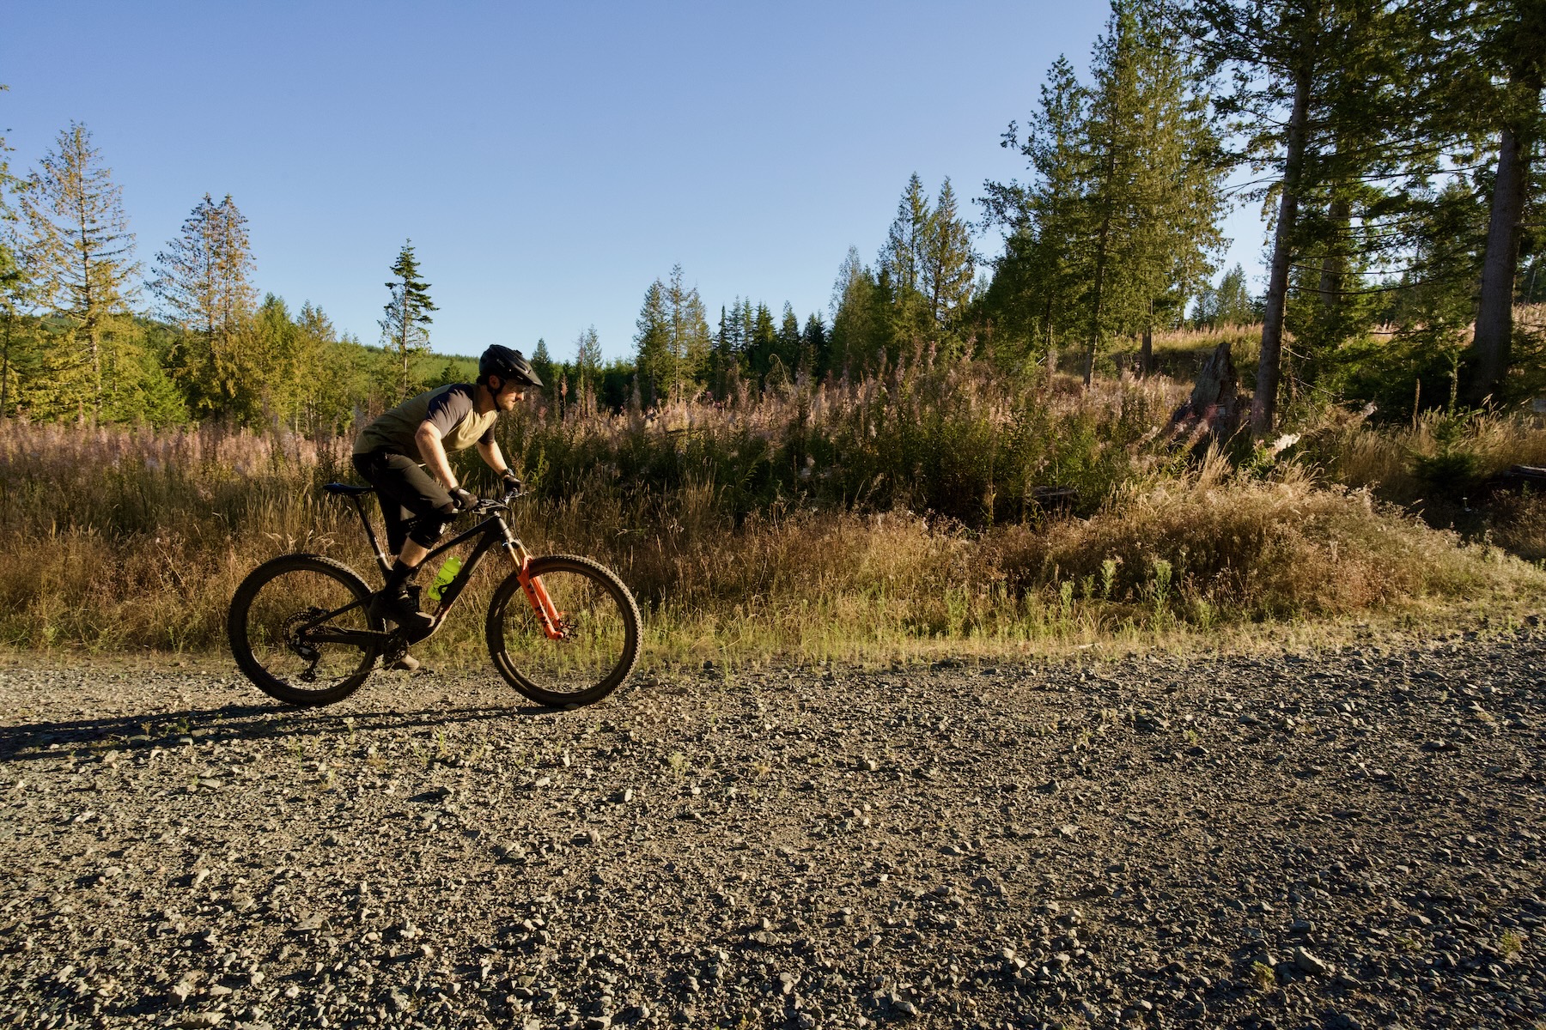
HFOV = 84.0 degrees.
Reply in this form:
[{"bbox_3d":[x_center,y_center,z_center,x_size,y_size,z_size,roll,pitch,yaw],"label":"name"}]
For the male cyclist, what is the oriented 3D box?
[{"bbox_3d":[-1.585,-0.045,4.180,0.920,1.550,0.760,1,6,2],"label":"male cyclist"}]

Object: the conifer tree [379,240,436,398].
[{"bbox_3d":[-20.419,-10.501,48.000,3.143,9.657,3.143,1,6,0],"label":"conifer tree"}]

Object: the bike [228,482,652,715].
[{"bbox_3d":[-1.660,0.395,4.200,2.020,1.090,0.780,1,6,2],"label":"bike"}]

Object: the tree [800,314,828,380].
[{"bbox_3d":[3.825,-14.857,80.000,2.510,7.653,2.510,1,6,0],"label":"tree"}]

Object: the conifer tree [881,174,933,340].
[{"bbox_3d":[7.805,-14.350,50.000,2.933,10.974,2.933,1,6,0],"label":"conifer tree"}]

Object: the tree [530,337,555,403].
[{"bbox_3d":[-22.771,-13.752,85.000,2.319,7.414,2.319,1,6,0],"label":"tree"}]

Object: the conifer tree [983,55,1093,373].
[{"bbox_3d":[9.547,-10.707,31.000,3.848,11.819,3.848,1,6,0],"label":"conifer tree"}]

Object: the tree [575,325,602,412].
[{"bbox_3d":[-15.870,-12.337,74.000,2.221,8.016,2.221,1,6,0],"label":"tree"}]

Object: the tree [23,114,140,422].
[{"bbox_3d":[-29.840,-10.203,37.000,4.946,13.534,4.946,1,6,0],"label":"tree"}]

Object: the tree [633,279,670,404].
[{"bbox_3d":[-8.904,-12.409,63.000,2.578,9.750,2.578,1,6,0],"label":"tree"}]

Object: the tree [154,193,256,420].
[{"bbox_3d":[-29.113,-10.369,44.000,5.042,12.319,5.042,1,6,0],"label":"tree"}]

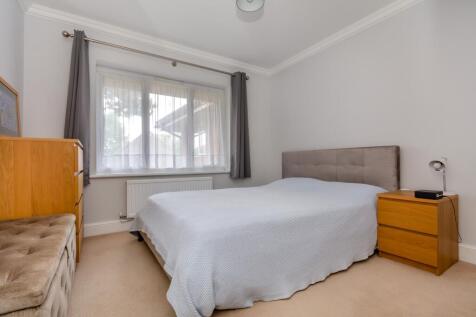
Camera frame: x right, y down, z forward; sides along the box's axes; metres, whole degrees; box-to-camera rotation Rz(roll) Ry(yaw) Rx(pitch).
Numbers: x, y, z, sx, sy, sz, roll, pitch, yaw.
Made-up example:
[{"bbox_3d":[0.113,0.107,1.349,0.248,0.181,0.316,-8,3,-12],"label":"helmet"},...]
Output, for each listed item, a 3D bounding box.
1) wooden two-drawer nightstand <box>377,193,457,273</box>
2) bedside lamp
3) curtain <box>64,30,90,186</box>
[{"bbox_3d":[1.637,0.625,1.916,0.480,0.550,0.410,0,0,-31],"label":"wooden two-drawer nightstand"},{"bbox_3d":[1.800,0.170,1.895,0.180,0.320,0.130,0,0,-28],"label":"bedside lamp"},{"bbox_3d":[-1.806,-0.550,2.378,0.260,1.740,0.110,0,0,-31],"label":"curtain"}]

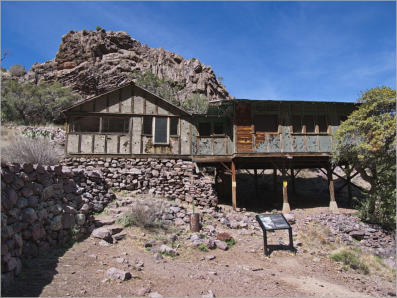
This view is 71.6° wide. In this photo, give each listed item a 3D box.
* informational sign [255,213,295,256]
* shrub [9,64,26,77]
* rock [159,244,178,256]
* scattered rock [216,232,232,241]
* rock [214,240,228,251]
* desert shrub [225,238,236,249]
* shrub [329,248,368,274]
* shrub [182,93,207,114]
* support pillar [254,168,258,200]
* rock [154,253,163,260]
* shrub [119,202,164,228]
[{"bbox_3d":[2.386,2.663,8.613,0.970,1.177,0.556,2,-9,-16],"label":"informational sign"},{"bbox_3d":[-26.299,-11.406,40.000,2.600,1.700,2.400,1,-6,0],"label":"shrub"},{"bbox_3d":[-0.905,3.115,8.450,0.560,0.220,0.360,-4,-10,20],"label":"rock"},{"bbox_3d":[0.935,3.147,9.900,0.520,0.240,0.400,-2,-9,10],"label":"scattered rock"},{"bbox_3d":[0.760,3.190,9.100,0.430,0.230,0.330,-4,-10,20],"label":"rock"},{"bbox_3d":[1.011,2.986,8.700,0.380,0.280,0.360,1,-6,0],"label":"desert shrub"},{"bbox_3d":[4.059,3.024,7.400,1.000,0.550,0.800,1,-6,0],"label":"shrub"},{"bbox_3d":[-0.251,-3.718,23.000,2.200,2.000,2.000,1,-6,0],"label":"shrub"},{"bbox_3d":[3.434,2.072,16.300,0.180,2.000,0.180,1,-6,0],"label":"support pillar"},{"bbox_3d":[-1.125,3.046,7.800,0.240,0.170,0.200,1,-6,0],"label":"rock"},{"bbox_3d":[-2.070,2.361,10.000,1.650,1.000,1.400,1,-6,0],"label":"shrub"}]

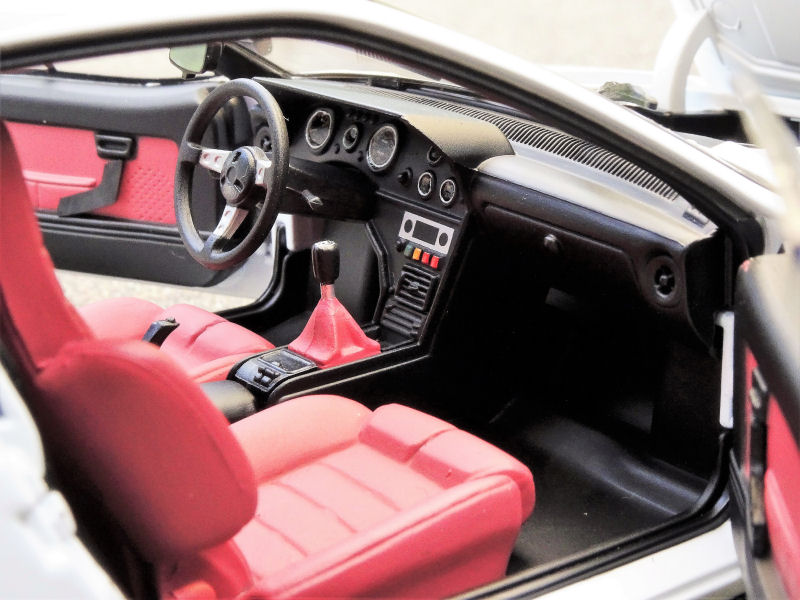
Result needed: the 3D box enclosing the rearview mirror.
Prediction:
[{"bbox_3d":[-0.025,-0.030,0.195,0.007,0.005,0.004,12,24,40],"label":"rearview mirror"}]

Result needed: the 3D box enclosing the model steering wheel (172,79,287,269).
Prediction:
[{"bbox_3d":[-0.016,-0.013,0.168,0.004,0.020,0.020,9,7,-36],"label":"model steering wheel"}]

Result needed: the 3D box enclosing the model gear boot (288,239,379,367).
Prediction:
[{"bbox_3d":[-0.007,0.000,0.152,0.006,0.011,0.007,-15,21,-28],"label":"model gear boot"}]

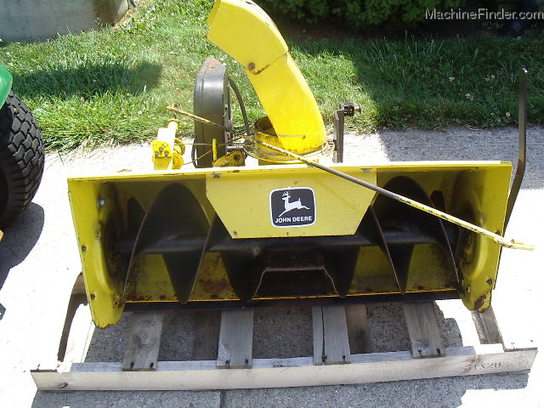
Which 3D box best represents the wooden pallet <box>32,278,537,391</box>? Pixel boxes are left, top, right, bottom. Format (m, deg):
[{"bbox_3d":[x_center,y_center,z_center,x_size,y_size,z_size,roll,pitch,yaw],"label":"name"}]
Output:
[{"bbox_3d":[0.021,0.197,1.813,1.295,0.100,0.711,-3,42,1],"label":"wooden pallet"}]

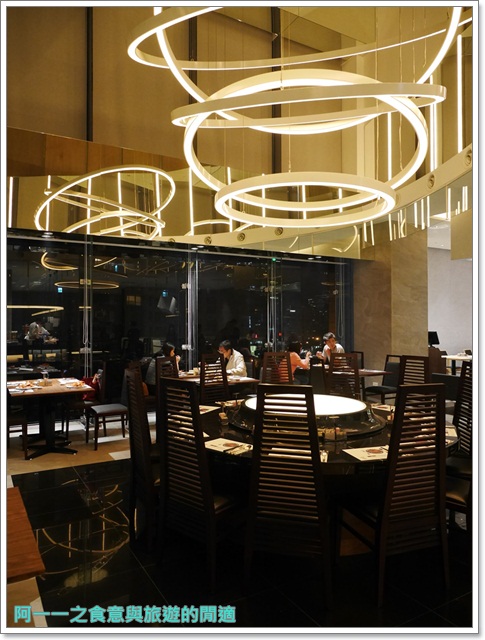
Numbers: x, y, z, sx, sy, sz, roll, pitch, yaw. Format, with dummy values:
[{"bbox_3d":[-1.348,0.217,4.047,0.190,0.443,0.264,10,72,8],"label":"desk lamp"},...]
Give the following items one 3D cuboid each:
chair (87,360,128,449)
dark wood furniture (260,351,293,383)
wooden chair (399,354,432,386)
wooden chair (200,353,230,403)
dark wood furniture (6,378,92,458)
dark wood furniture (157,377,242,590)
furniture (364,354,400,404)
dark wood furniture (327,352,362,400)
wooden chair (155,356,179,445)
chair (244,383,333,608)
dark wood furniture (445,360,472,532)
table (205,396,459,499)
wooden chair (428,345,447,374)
[{"bbox_3d":[-1.635,1.061,6.122,0.560,1.020,0.460,0,0,-29],"label":"chair"},{"bbox_3d":[0.401,0.951,4.947,0.464,1.197,0.536,0,0,-6],"label":"dark wood furniture"},{"bbox_3d":[1.421,0.951,4.442,0.536,1.197,0.464,0,0,-33],"label":"wooden chair"},{"bbox_3d":[-0.136,0.962,4.717,0.470,1.210,0.580,0,0,-36],"label":"wooden chair"},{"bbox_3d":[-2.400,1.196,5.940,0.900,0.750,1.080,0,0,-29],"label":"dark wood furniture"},{"bbox_3d":[-0.213,0.952,3.054,0.464,1.197,0.536,0,0,39],"label":"dark wood furniture"},{"bbox_3d":[2.320,1.073,7.681,0.550,0.950,0.460,0,0,-28],"label":"furniture"},{"bbox_3d":[0.950,0.962,4.794,0.470,1.210,0.580,0,0,26],"label":"dark wood furniture"},{"bbox_3d":[-0.469,0.960,4.287,0.580,1.210,0.470,0,0,24],"label":"wooden chair"},{"bbox_3d":[0.289,0.952,2.844,0.464,1.197,0.536,0,0,13],"label":"chair"},{"bbox_3d":[1.563,0.952,3.859,0.536,1.197,0.464,0,0,1],"label":"dark wood furniture"},{"bbox_3d":[0.496,1.164,3.846,2.250,0.800,2.250,0,0,0],"label":"table"},{"bbox_3d":[4.520,1.112,11.297,0.500,0.950,0.500,0,0,-29],"label":"wooden chair"}]

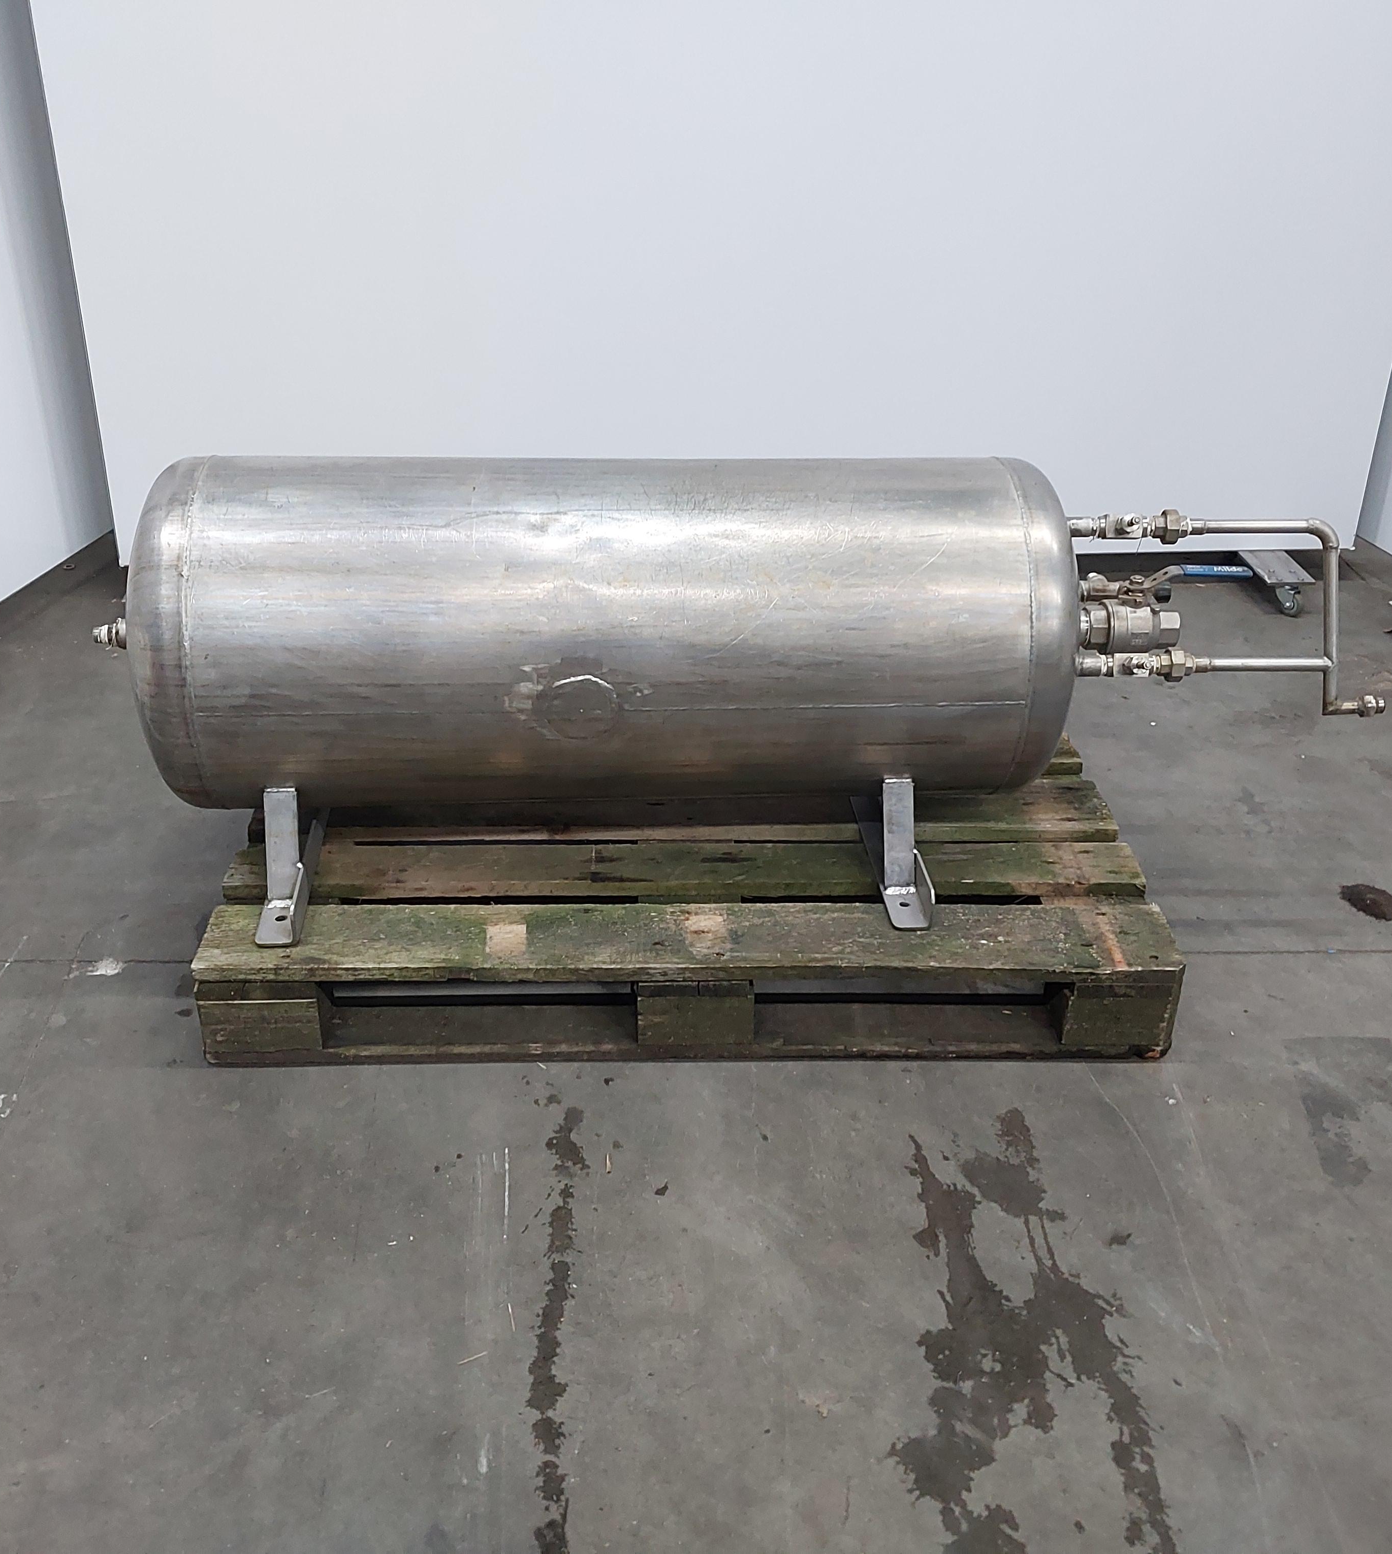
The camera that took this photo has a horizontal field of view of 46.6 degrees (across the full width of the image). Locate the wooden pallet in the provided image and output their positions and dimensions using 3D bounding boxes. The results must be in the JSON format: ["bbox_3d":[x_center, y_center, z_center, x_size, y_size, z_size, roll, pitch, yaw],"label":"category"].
[{"bbox_3d":[-0.015,0.098,2.318,1.200,0.144,0.800,0,29,-3],"label":"wooden pallet"}]

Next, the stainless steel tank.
[{"bbox_3d":[-0.110,-0.193,2.146,1.214,0.452,0.452,-1,29,-5],"label":"stainless steel tank"}]

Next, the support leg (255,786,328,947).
[{"bbox_3d":[-0.530,-0.014,2.200,0.050,0.138,0.650,-1,29,-5],"label":"support leg"}]

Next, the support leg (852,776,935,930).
[{"bbox_3d":[0.248,-0.026,2.267,0.050,0.138,0.650,-1,29,-5],"label":"support leg"}]

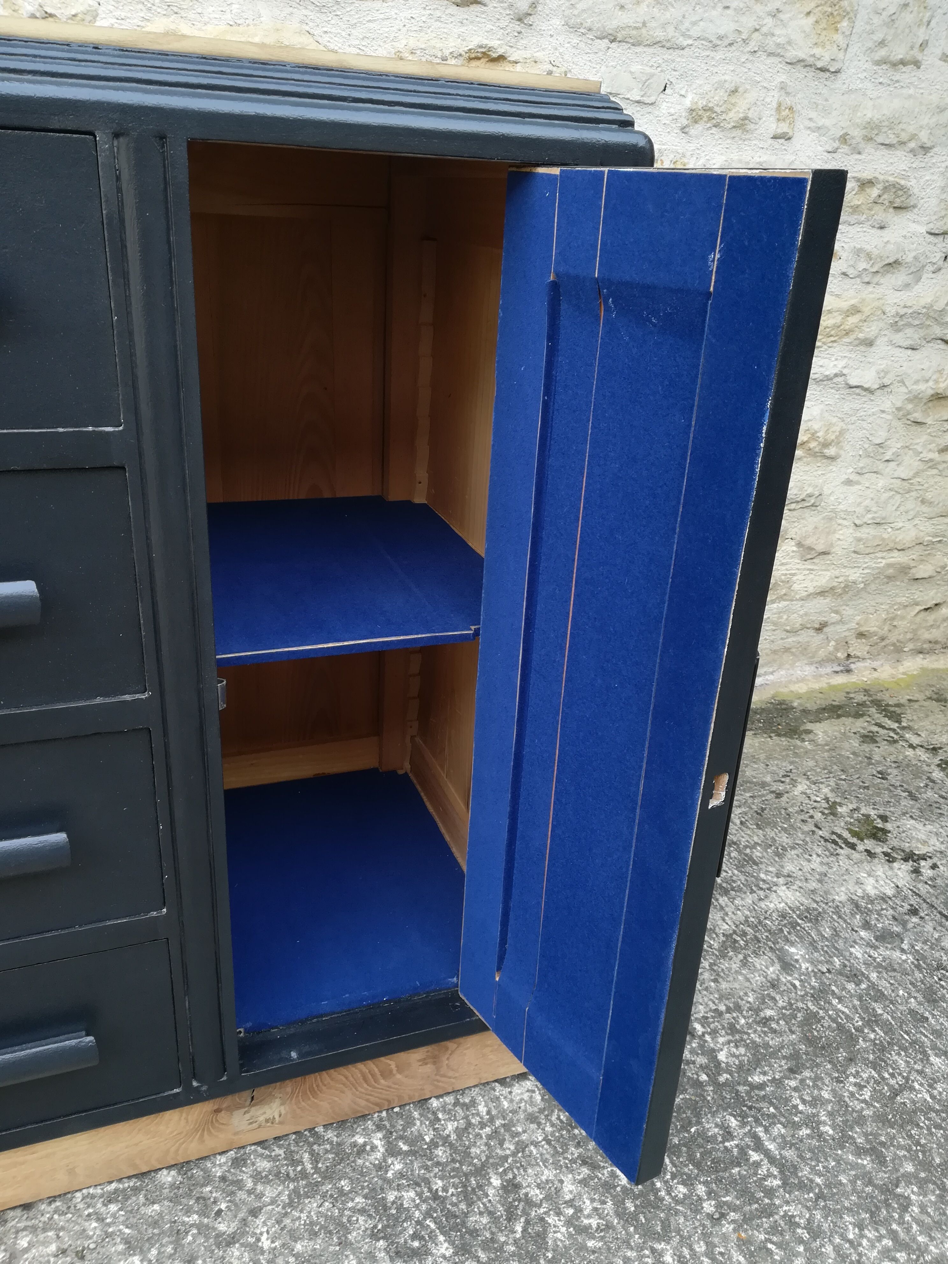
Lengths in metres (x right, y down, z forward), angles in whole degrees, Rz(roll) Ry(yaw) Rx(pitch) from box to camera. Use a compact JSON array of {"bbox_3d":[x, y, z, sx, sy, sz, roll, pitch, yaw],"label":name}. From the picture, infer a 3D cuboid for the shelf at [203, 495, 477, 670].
[{"bbox_3d":[-0.148,-0.076,1.003,0.307,0.010,0.452,-5,24,-20],"label":"shelf"}]

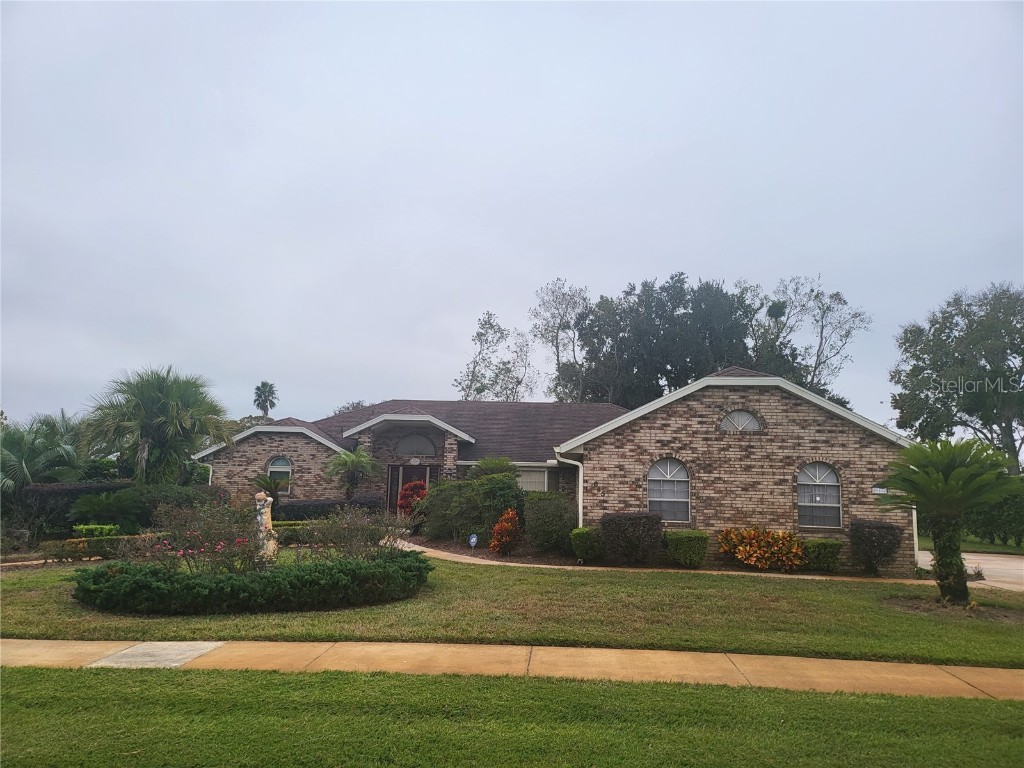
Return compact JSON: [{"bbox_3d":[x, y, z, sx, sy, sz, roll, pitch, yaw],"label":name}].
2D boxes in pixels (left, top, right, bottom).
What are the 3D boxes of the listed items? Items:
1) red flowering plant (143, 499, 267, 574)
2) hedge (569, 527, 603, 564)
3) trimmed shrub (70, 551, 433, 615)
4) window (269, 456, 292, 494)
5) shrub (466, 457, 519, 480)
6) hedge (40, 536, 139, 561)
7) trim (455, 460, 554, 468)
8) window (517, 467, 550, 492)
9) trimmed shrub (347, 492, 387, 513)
[{"bbox_3d":[-5.297,2.603,12.109,1.900,1.250,1.600,0,-8,6],"label":"red flowering plant"},{"bbox_3d":[1.569,3.442,15.147,0.720,0.760,0.750,1,-9,7],"label":"hedge"},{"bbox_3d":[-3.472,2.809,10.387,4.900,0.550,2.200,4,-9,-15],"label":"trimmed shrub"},{"bbox_3d":[-8.607,3.388,26.336,0.920,1.370,0.140,1,-9,7],"label":"window"},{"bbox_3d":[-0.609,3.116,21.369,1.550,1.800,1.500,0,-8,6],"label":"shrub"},{"bbox_3d":[-8.337,3.231,14.079,1.750,0.400,0.600,3,-9,-5],"label":"hedge"},{"bbox_3d":[-0.215,2.642,23.285,3.350,0.200,0.160,0,-8,6],"label":"trim"},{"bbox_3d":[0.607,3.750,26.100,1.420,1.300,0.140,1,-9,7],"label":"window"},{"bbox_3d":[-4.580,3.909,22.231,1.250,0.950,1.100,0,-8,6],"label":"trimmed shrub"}]

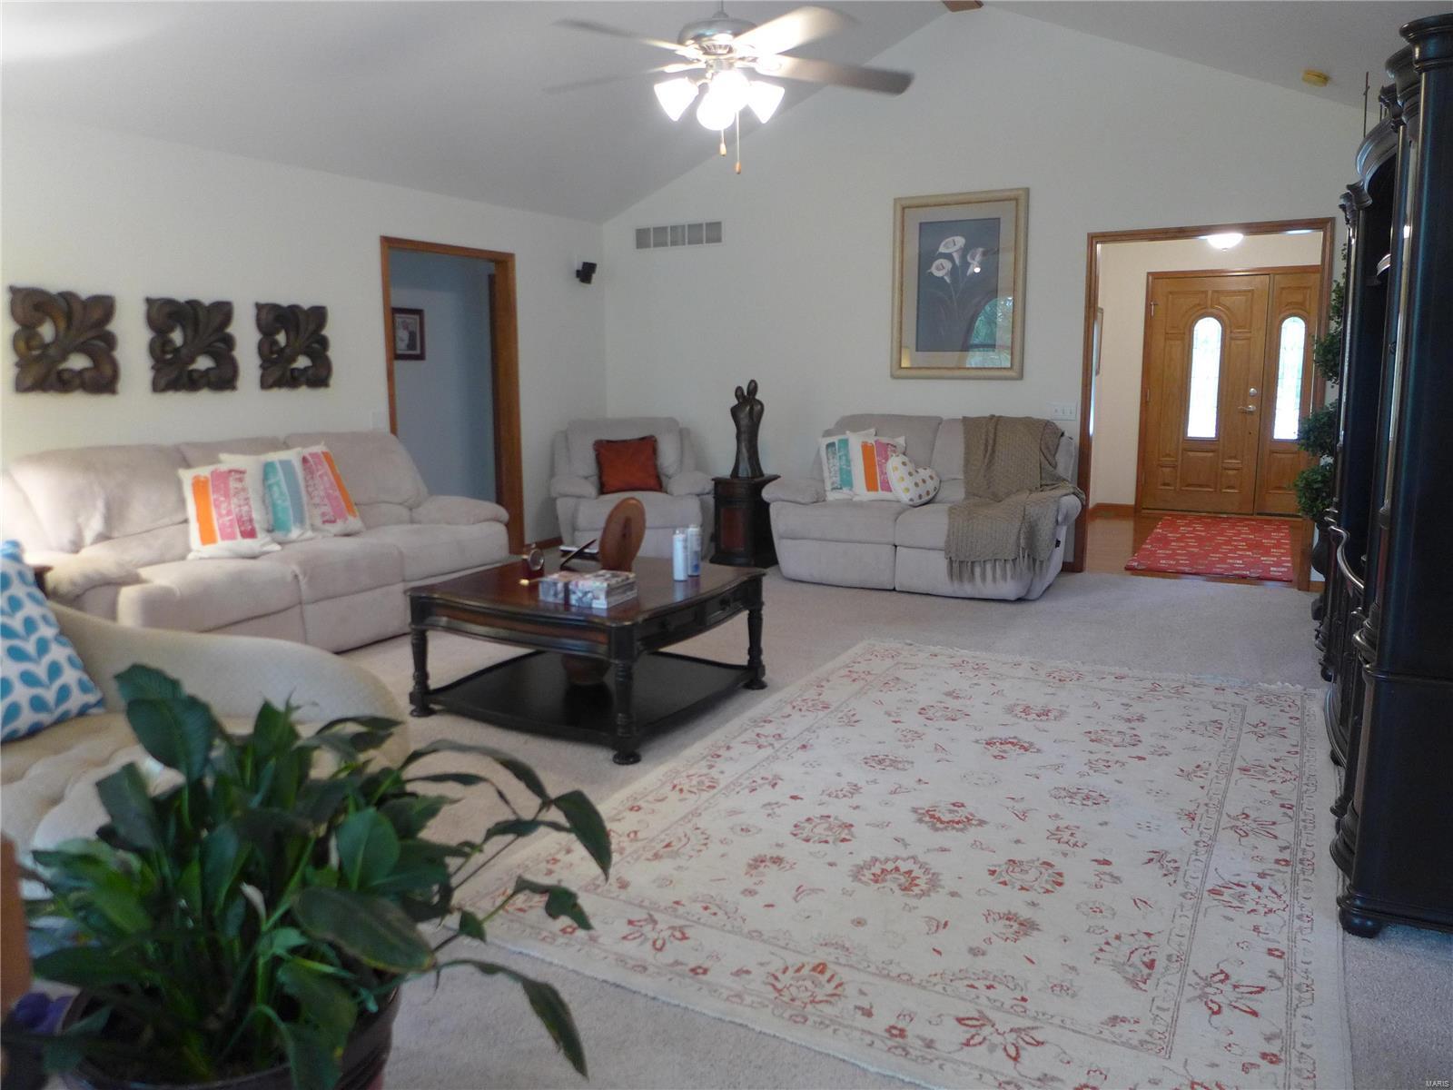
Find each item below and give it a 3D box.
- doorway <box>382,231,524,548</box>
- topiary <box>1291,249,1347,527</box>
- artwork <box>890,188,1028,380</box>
[{"bbox_3d":[-1.792,-0.882,6.678,0.150,2.100,1.180,5,11,29],"label":"doorway"},{"bbox_3d":[3.058,-0.761,4.934,0.420,1.350,0.420,5,11,29],"label":"topiary"},{"bbox_3d":[1.495,-1.670,6.542,0.885,1.175,0.040,5,11,29],"label":"artwork"}]

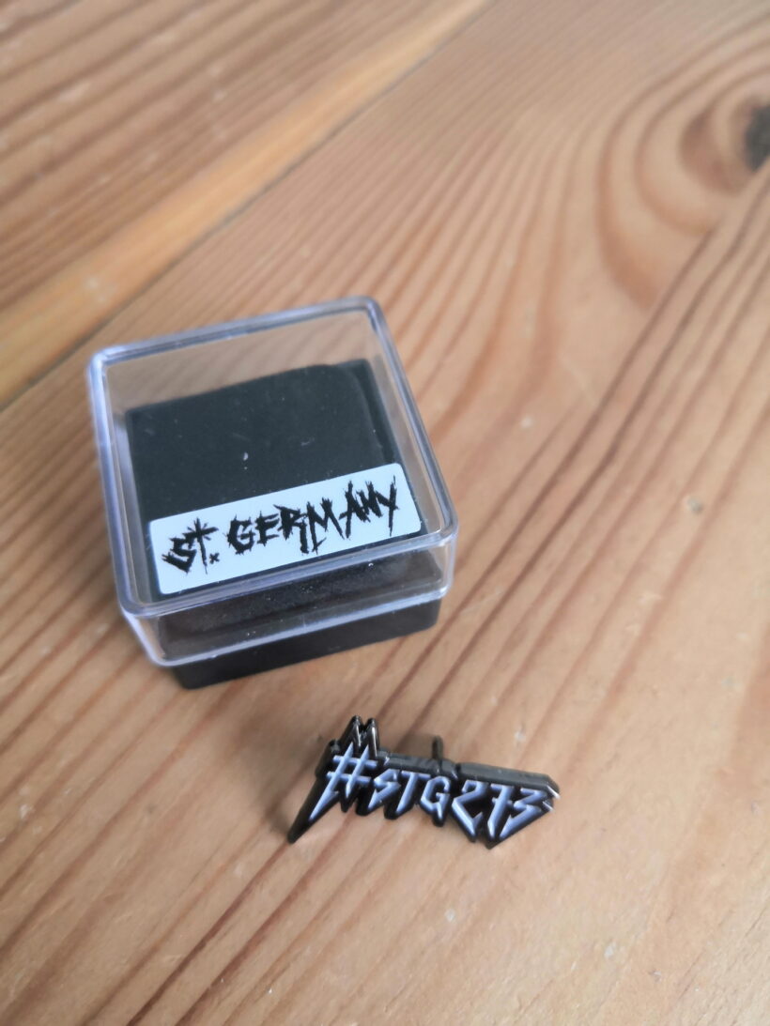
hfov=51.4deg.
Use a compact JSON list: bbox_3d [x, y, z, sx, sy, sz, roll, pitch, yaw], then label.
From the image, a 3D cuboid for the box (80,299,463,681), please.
[{"bbox_3d":[-0.015,-0.002,0.107,0.038,0.028,0.038,-14,63,-9],"label":"box"}]

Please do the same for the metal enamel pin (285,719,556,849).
[{"bbox_3d":[0.005,0.034,0.103,0.031,0.018,0.010,10,18,-3],"label":"metal enamel pin"}]

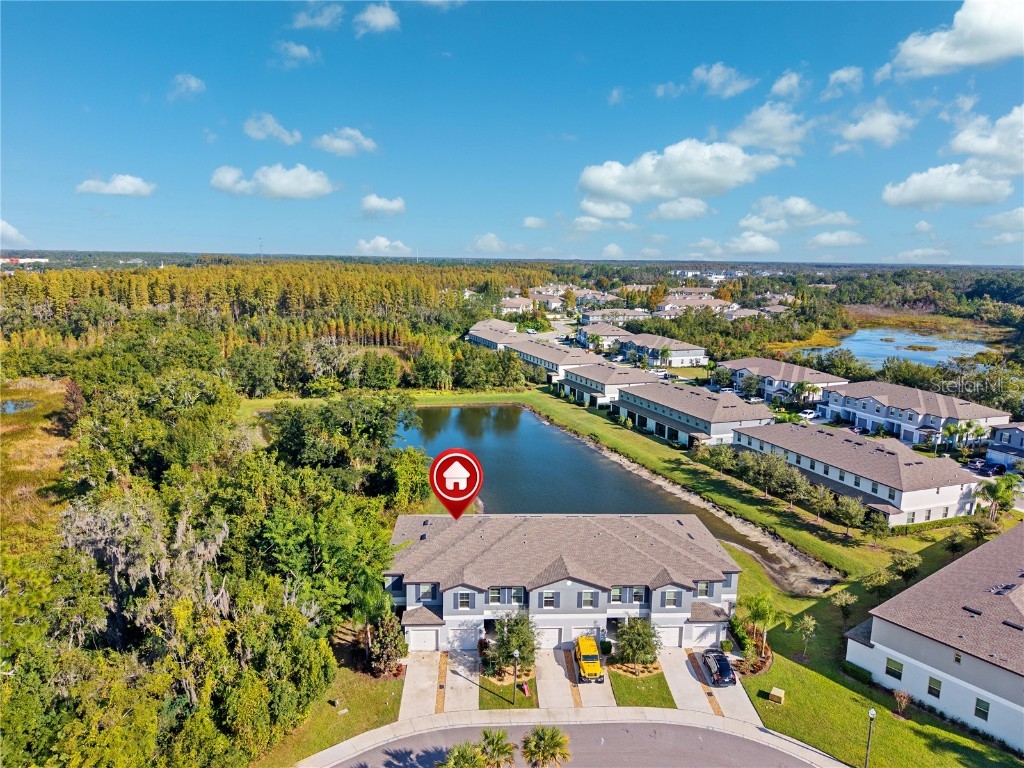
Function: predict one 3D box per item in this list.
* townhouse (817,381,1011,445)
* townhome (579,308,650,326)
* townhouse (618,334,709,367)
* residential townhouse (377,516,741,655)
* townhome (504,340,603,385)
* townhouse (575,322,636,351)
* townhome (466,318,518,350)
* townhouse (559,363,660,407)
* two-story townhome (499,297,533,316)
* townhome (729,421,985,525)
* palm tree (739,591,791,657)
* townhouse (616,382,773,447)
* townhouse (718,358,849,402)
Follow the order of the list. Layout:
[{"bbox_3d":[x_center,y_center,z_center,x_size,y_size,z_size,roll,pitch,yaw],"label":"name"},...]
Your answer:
[{"bbox_3d":[85.310,5.070,154.400,20.500,8.200,34.800,-3,11,-20],"label":"townhouse"},{"bbox_3d":[55.450,-35.740,379.490,34.400,8.400,20.400,-1,10,-12],"label":"townhome"},{"bbox_3d":[50.340,-12.620,250.350,20.200,8.200,34.800,-4,11,-23],"label":"townhouse"},{"bbox_3d":[4.754,18.421,74.138,34.450,8.390,20.520,0,10,-3],"label":"residential townhouse"},{"bbox_3d":[13.250,-8.165,224.911,20.520,8.390,45.180,-3,11,-20],"label":"townhome"},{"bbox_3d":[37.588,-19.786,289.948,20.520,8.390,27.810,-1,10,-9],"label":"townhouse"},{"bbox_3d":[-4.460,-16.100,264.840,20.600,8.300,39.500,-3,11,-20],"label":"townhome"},{"bbox_3d":[25.863,-0.565,181.222,20.520,8.390,23.080,-3,11,-21],"label":"townhouse"},{"bbox_3d":[2.720,-46.270,431.590,20.000,9.200,18.000,-2,10,-15],"label":"two-story townhome"},{"bbox_3d":[53.317,12.346,113.166,20.520,8.390,34.450,-3,11,-22],"label":"townhome"},{"bbox_3d":[22.923,21.849,63.966,4.500,5.900,4.500,1,10,0],"label":"palm tree"},{"bbox_3d":[37.820,5.290,149.130,20.600,8.200,34.800,-3,11,-20],"label":"townhouse"},{"bbox_3d":[71.553,-1.692,192.936,20.520,8.390,34.450,-3,11,-21],"label":"townhouse"}]

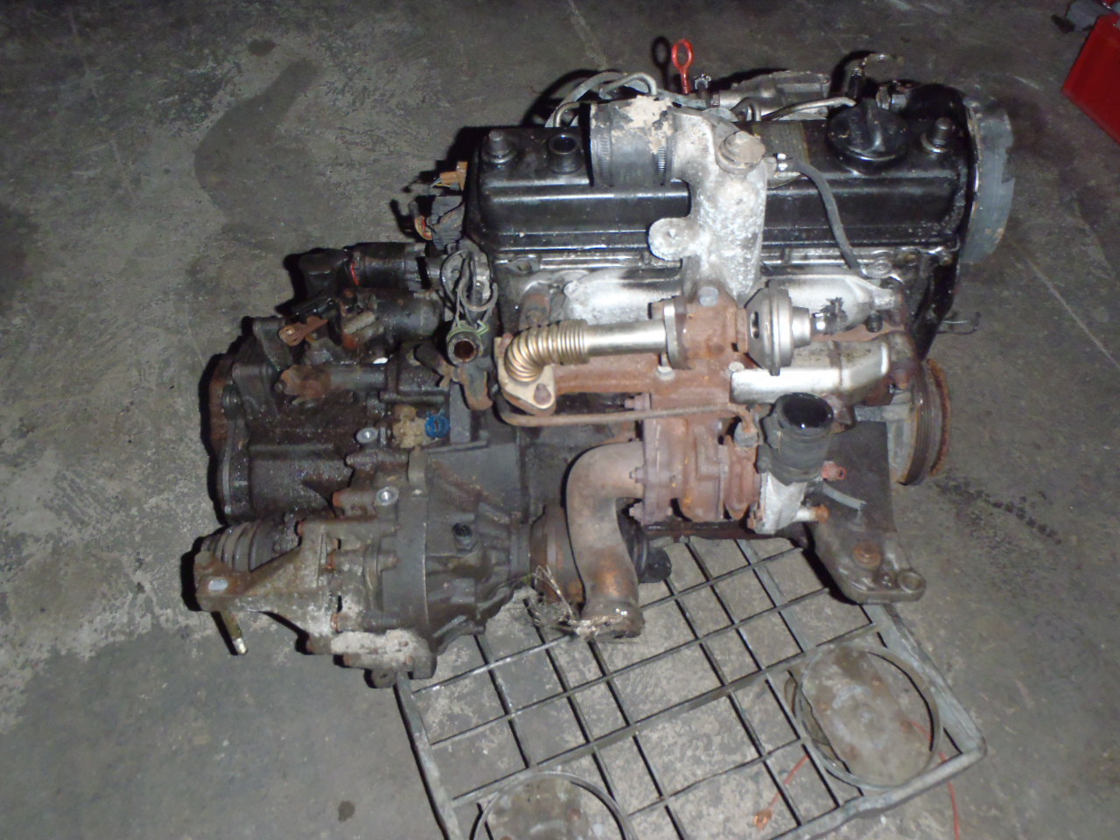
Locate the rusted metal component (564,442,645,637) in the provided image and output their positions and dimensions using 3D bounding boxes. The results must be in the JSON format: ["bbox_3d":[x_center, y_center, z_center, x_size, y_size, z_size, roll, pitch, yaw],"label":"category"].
[{"bbox_3d":[0.045,0.120,0.905,0.080,0.215,0.080,-2,32,2],"label":"rusted metal component"}]

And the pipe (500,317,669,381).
[{"bbox_3d":[0.022,-0.060,0.785,0.142,0.058,0.050,-3,53,0],"label":"pipe"}]

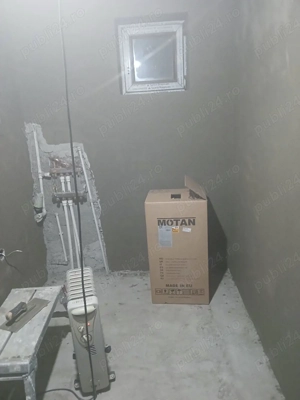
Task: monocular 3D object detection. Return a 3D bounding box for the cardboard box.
[{"bbox_3d":[0.234,0.361,2.499,0.455,0.888,0.382,-2,15,6],"label":"cardboard box"}]

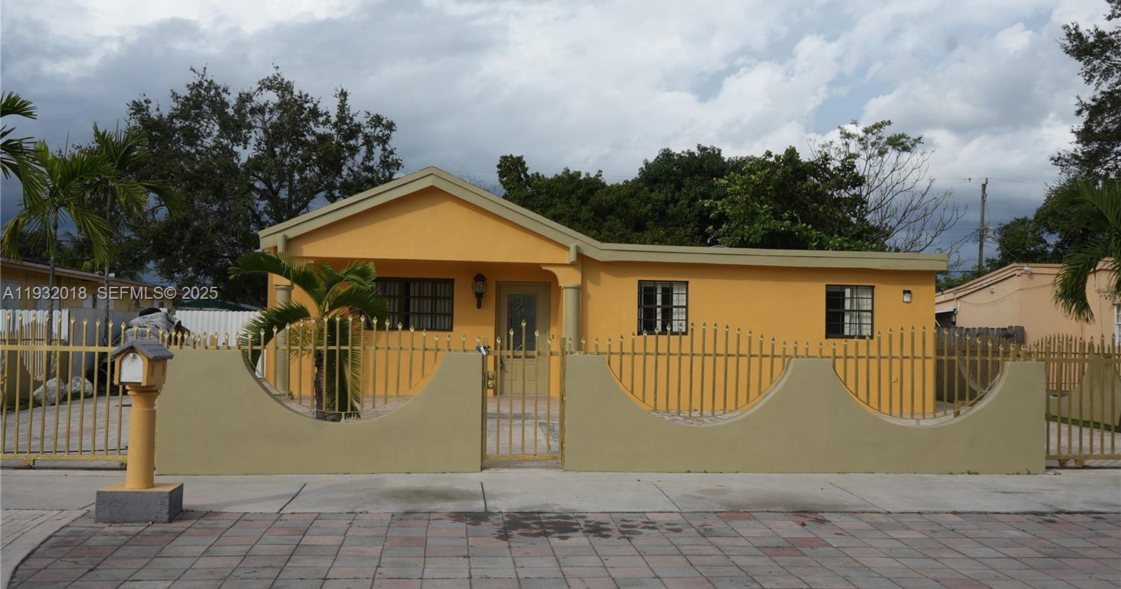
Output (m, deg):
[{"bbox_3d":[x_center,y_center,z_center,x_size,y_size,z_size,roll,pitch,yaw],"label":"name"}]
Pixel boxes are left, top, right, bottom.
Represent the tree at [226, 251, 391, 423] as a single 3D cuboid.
[{"bbox_3d":[-3.678,0.616,13.959,2.217,2.466,2.200,1,-2,-6],"label":"tree"}]

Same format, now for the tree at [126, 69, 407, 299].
[{"bbox_3d":[-10.489,-2.821,33.826,9.715,10.374,9.500,1,-2,-6],"label":"tree"}]

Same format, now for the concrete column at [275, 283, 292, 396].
[{"bbox_3d":[-4.816,0.782,16.667,0.312,1.960,0.310,1,-2,-6],"label":"concrete column"}]

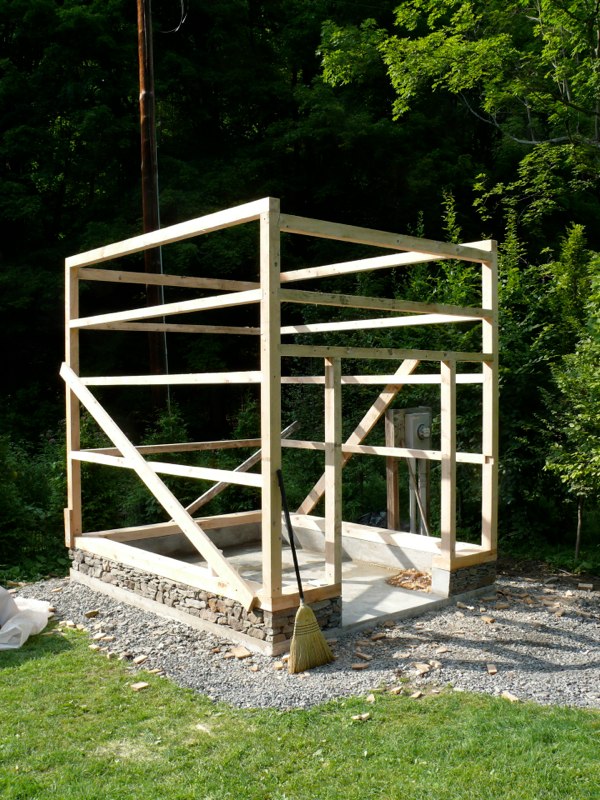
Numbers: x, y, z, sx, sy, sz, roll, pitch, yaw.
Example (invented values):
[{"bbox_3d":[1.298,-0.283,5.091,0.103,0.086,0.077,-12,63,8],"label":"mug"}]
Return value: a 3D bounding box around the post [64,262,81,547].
[{"bbox_3d":[-2.211,0.010,7.923,0.093,2.725,0.093,-1,1,-41],"label":"post"}]

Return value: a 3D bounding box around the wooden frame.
[{"bbox_3d":[-0.268,0.168,7.570,2.604,3.134,3.200,-1,1,-41],"label":"wooden frame"}]

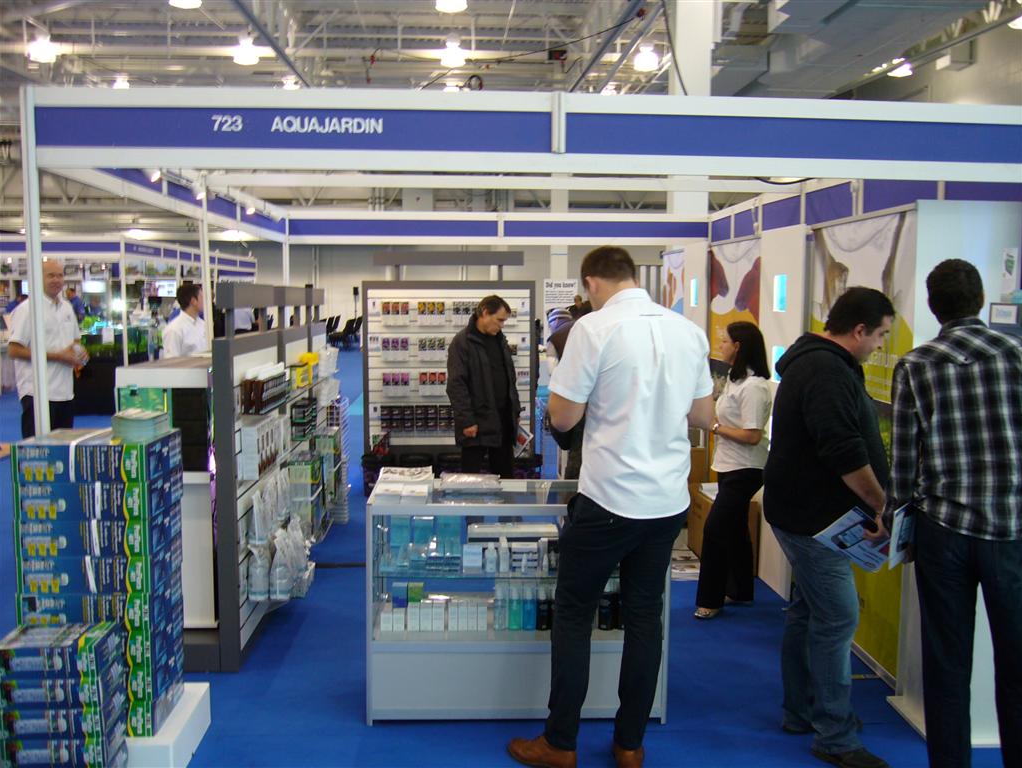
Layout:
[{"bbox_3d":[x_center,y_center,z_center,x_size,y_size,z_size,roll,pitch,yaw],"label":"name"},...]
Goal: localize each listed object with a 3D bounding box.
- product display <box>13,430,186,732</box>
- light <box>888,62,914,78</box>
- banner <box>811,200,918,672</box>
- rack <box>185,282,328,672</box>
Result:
[{"bbox_3d":[-1.492,0.702,3.805,0.460,1.050,0.460,0,5,-3],"label":"product display"},{"bbox_3d":[8.273,-6.790,21.983,0.500,0.600,0.500,0,5,-3],"label":"light"},{"bbox_3d":[1.667,0.240,5.069,0.050,2.110,1.310,0,5,-3],"label":"banner"},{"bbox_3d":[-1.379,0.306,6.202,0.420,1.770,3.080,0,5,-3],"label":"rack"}]

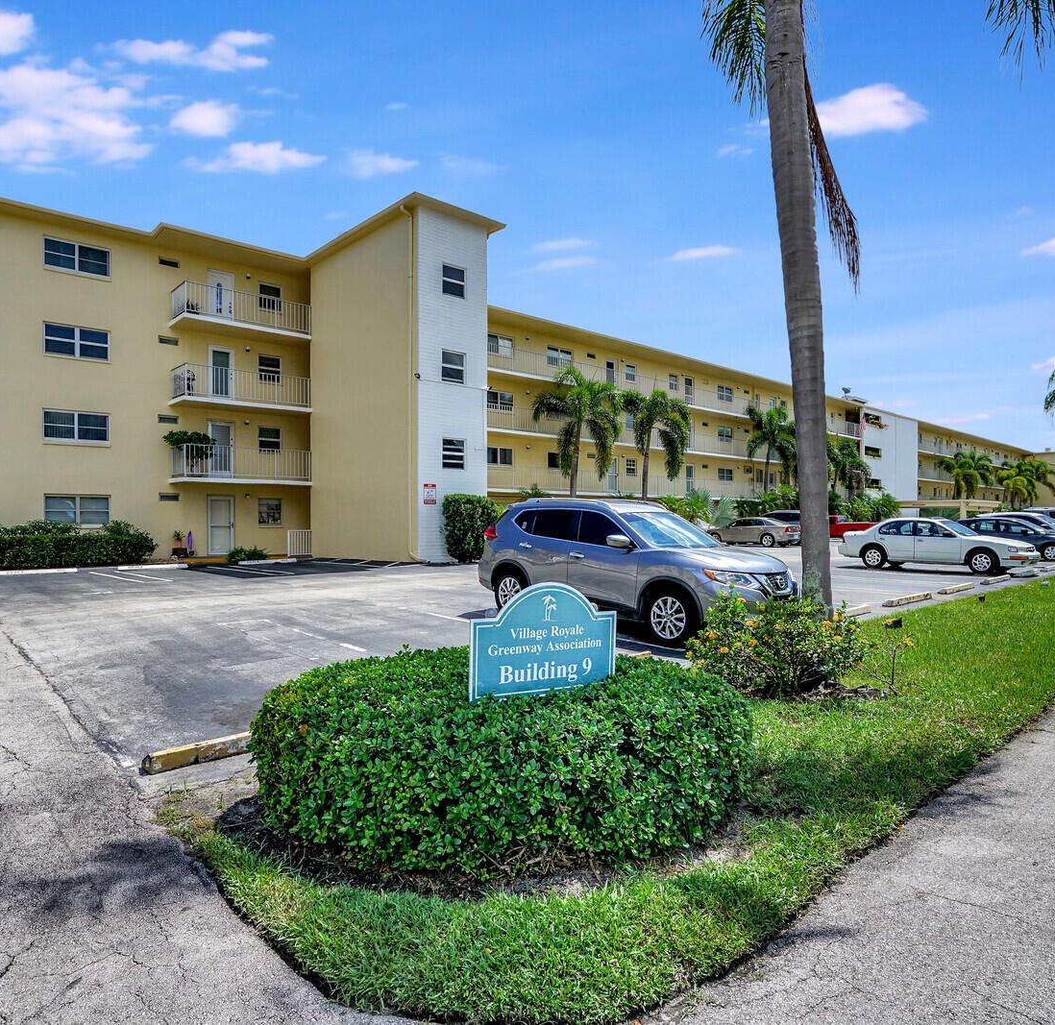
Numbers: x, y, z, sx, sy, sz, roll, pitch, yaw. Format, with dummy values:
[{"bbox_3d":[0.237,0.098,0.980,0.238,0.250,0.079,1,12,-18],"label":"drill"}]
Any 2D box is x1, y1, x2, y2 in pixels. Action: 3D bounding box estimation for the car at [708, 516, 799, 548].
[{"bbox_3d":[11.200,1.037,34.392,1.790,1.450,4.870,0,-1,-41],"label":"car"}]

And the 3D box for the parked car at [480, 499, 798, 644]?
[{"bbox_3d":[1.290,0.647,9.004,1.840,1.730,4.690,0,-1,-40],"label":"parked car"}]

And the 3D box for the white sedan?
[{"bbox_3d":[11.050,0.860,18.600,1.780,1.420,4.770,0,0,-40],"label":"white sedan"}]

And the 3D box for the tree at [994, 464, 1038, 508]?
[{"bbox_3d":[56.000,-1.950,78.500,4.200,7.200,4.200,0,0,-41],"label":"tree"}]

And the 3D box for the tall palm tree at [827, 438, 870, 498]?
[{"bbox_3d":[23.306,-1.832,50.520,3.900,7.500,3.900,1,-1,-42],"label":"tall palm tree"}]

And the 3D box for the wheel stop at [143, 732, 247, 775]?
[{"bbox_3d":[-1.500,1.475,4.700,1.980,0.115,0.165,0,0,-41],"label":"wheel stop"}]

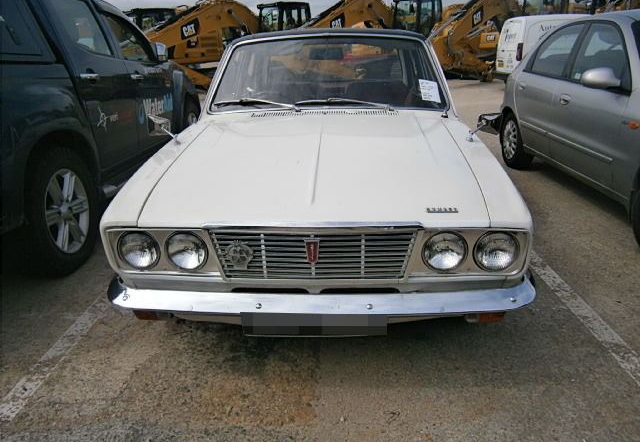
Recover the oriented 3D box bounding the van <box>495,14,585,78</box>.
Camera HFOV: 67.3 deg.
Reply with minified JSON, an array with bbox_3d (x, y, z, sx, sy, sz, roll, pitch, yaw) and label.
[{"bbox_3d":[7.533,-4.717,13.636,4.400,1.850,1.730,-3,20,-6],"label":"van"}]

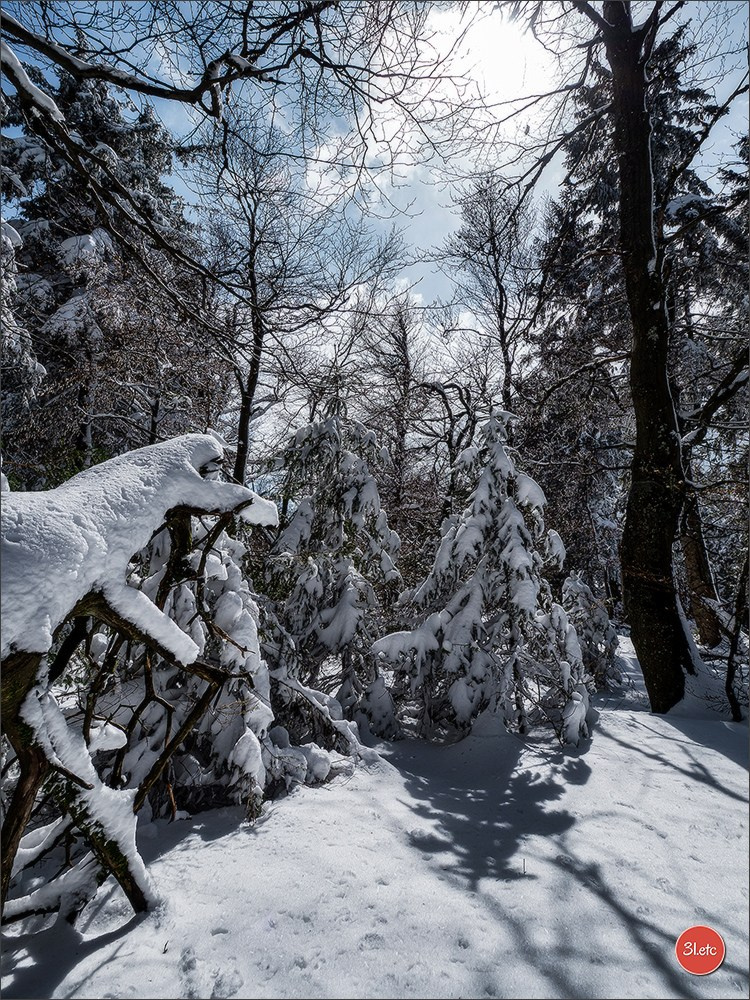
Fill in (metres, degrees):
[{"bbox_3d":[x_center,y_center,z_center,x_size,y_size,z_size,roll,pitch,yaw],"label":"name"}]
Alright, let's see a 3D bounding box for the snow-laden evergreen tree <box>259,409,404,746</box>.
[{"bbox_3d":[-0.548,0.719,6.738,1.750,4.092,1.750,0,-9,0],"label":"snow-laden evergreen tree"}]

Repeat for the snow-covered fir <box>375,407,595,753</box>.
[{"bbox_3d":[1.276,0.753,6.216,2.350,3.833,2.200,0,-9,0],"label":"snow-covered fir"}]

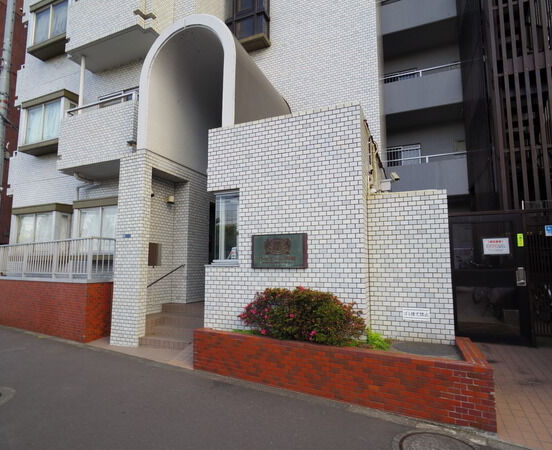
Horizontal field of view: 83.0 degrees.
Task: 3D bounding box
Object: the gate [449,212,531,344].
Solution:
[{"bbox_3d":[3.557,0.889,5.240,1.058,2.125,0.055,-3,-7,22],"label":"gate"}]

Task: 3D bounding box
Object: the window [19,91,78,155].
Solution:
[{"bbox_3d":[-6.413,-2.834,8.818,1.799,1.408,0.442,-3,-7,22],"label":"window"}]

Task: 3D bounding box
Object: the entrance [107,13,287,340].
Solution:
[{"bbox_3d":[-1.382,-0.766,6.928,2.604,6.146,2.760,-3,-7,22],"label":"entrance"}]

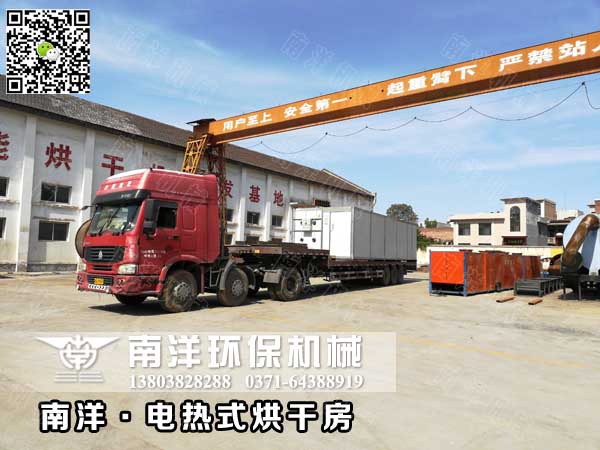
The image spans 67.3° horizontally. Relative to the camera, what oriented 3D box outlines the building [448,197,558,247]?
[{"bbox_3d":[34.123,1.898,76.701,13.000,10.900,13.000,-3,-6,38],"label":"building"}]

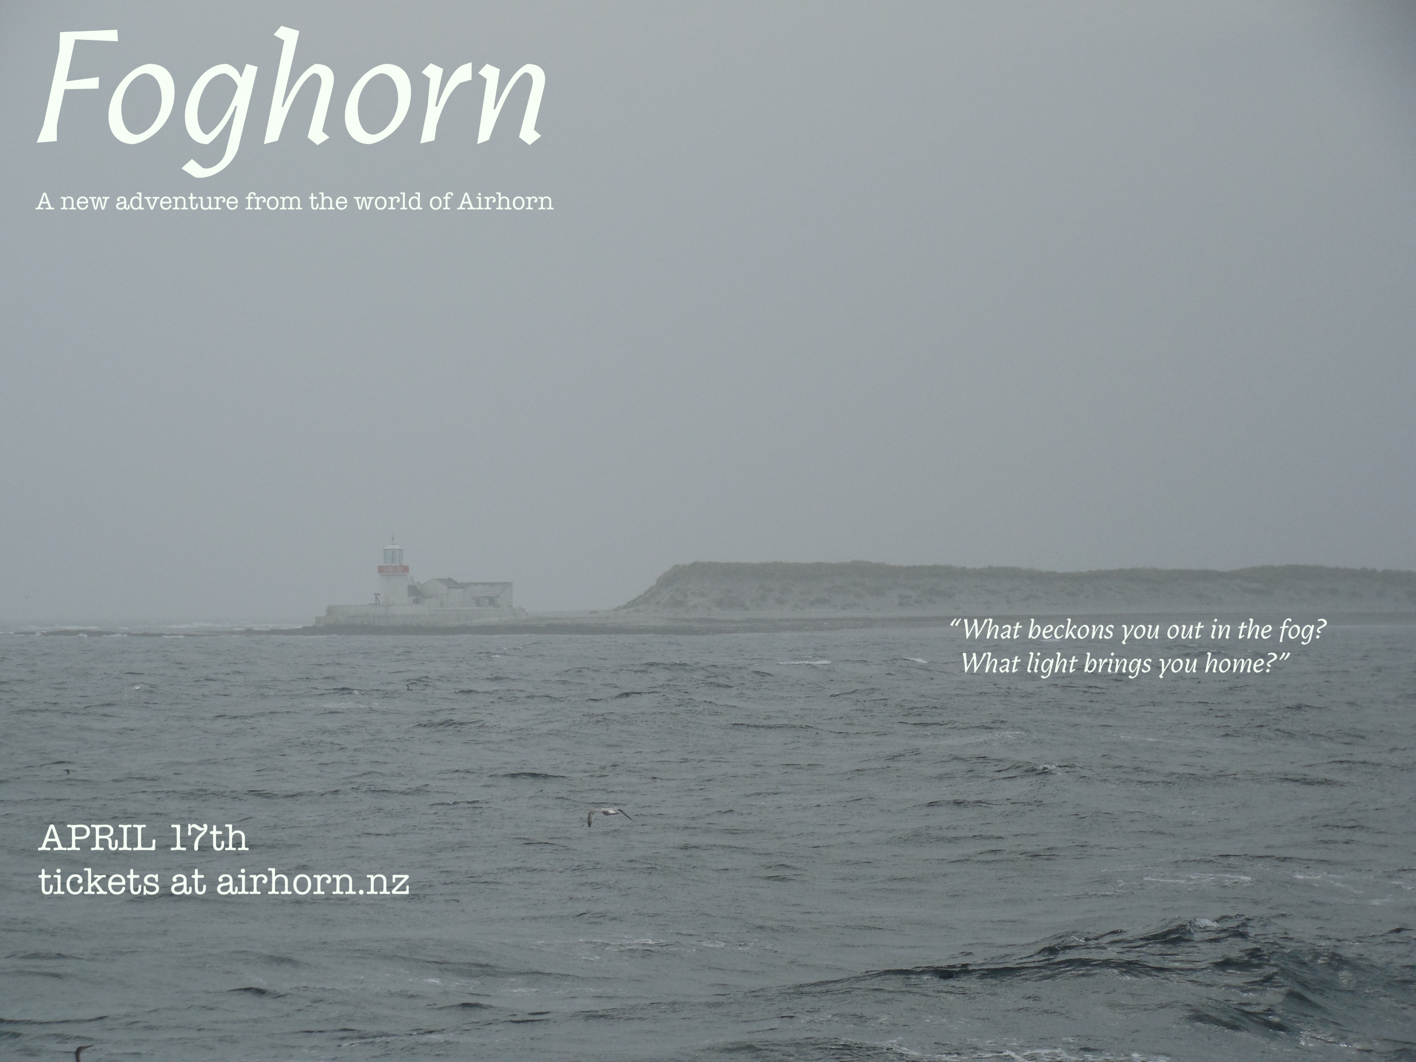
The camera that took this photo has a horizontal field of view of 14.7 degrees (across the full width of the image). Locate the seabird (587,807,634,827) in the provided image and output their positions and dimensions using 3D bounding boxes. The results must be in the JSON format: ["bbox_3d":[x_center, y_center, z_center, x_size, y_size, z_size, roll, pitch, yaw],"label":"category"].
[{"bbox_3d":[-1.700,4.960,95.000,1.020,0.330,0.460,1,-1,-40],"label":"seabird"}]

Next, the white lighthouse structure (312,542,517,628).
[{"bbox_3d":[-50.300,9.200,950.000,34.500,15.100,21.000,0,-1,0],"label":"white lighthouse structure"}]

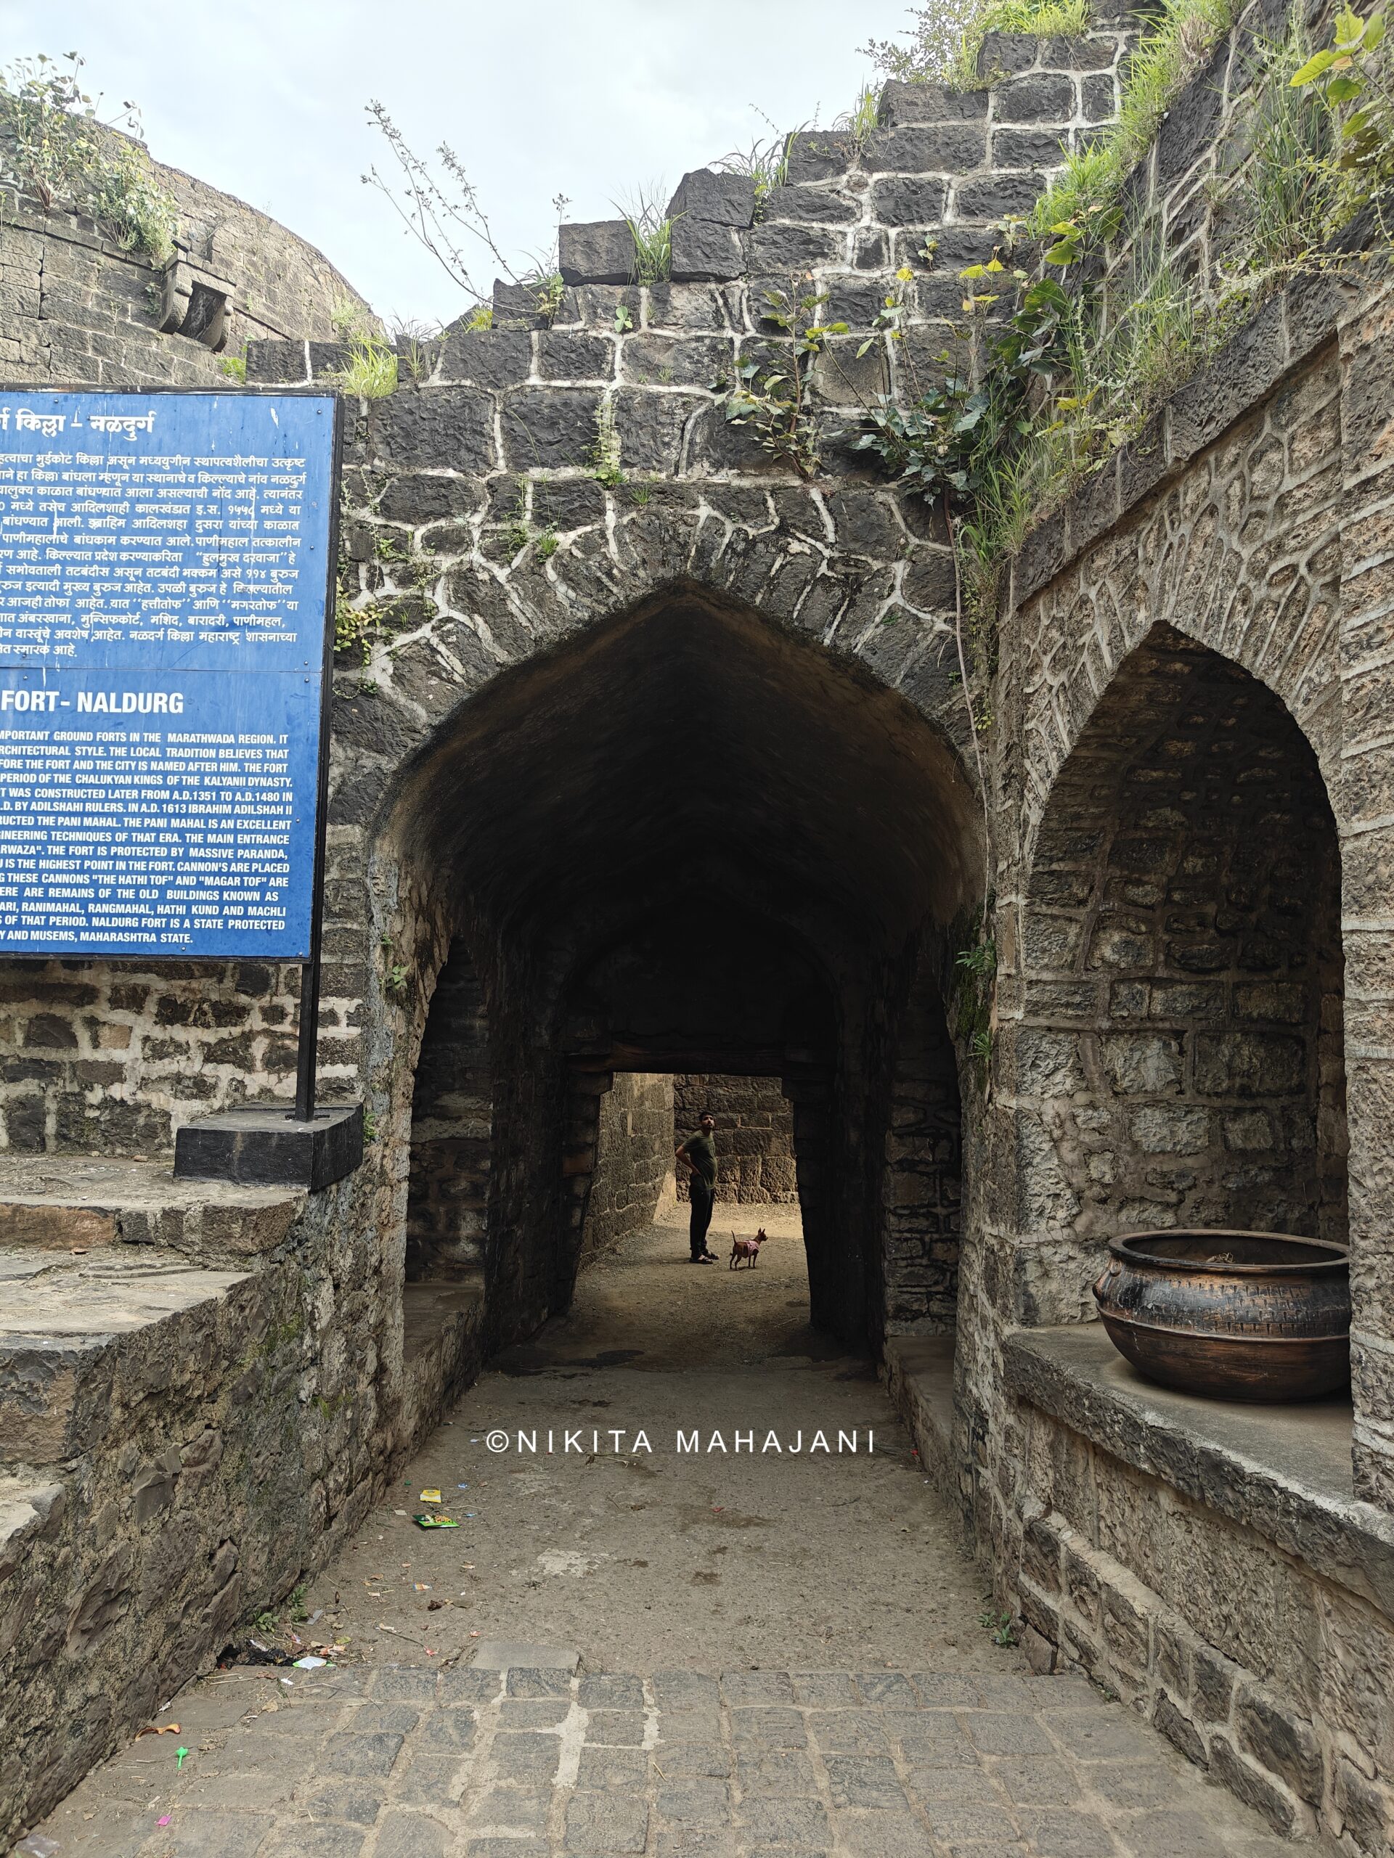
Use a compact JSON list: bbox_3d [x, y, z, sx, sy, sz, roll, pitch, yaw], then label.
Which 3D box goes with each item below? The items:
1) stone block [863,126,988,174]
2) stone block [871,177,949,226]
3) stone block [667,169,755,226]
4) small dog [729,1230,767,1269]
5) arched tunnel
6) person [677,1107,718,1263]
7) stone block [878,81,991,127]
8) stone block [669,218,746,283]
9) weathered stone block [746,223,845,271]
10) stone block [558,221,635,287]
[{"bbox_3d":[0.982,-3.295,5.633,0.517,0.231,0.300,0,-8,1],"label":"stone block"},{"bbox_3d":[0.903,-3.062,5.602,0.319,0.242,0.300,0,-8,1],"label":"stone block"},{"bbox_3d":[0.064,-3.077,5.619,0.376,0.270,0.300,0,-8,1],"label":"stone block"},{"bbox_3d":[0.550,3.408,13.761,0.400,0.420,0.140,2,-8,-16],"label":"small dog"},{"bbox_3d":[-0.011,0.883,7.854,2.453,3.820,5.800,0,-8,1],"label":"arched tunnel"},{"bbox_3d":[0.008,2.865,14.515,0.420,1.700,0.480,-2,-8,14],"label":"person"},{"bbox_3d":[1.012,-3.511,5.662,0.471,0.220,0.300,0,-8,1],"label":"stone block"},{"bbox_3d":[0.045,-2.845,5.588,0.325,0.293,0.300,0,-8,1],"label":"stone block"},{"bbox_3d":[0.419,-2.854,5.582,0.410,0.227,0.300,0,-8,1],"label":"weathered stone block"},{"bbox_3d":[-0.421,-2.833,5.594,0.326,0.300,0.300,0,-8,1],"label":"stone block"}]

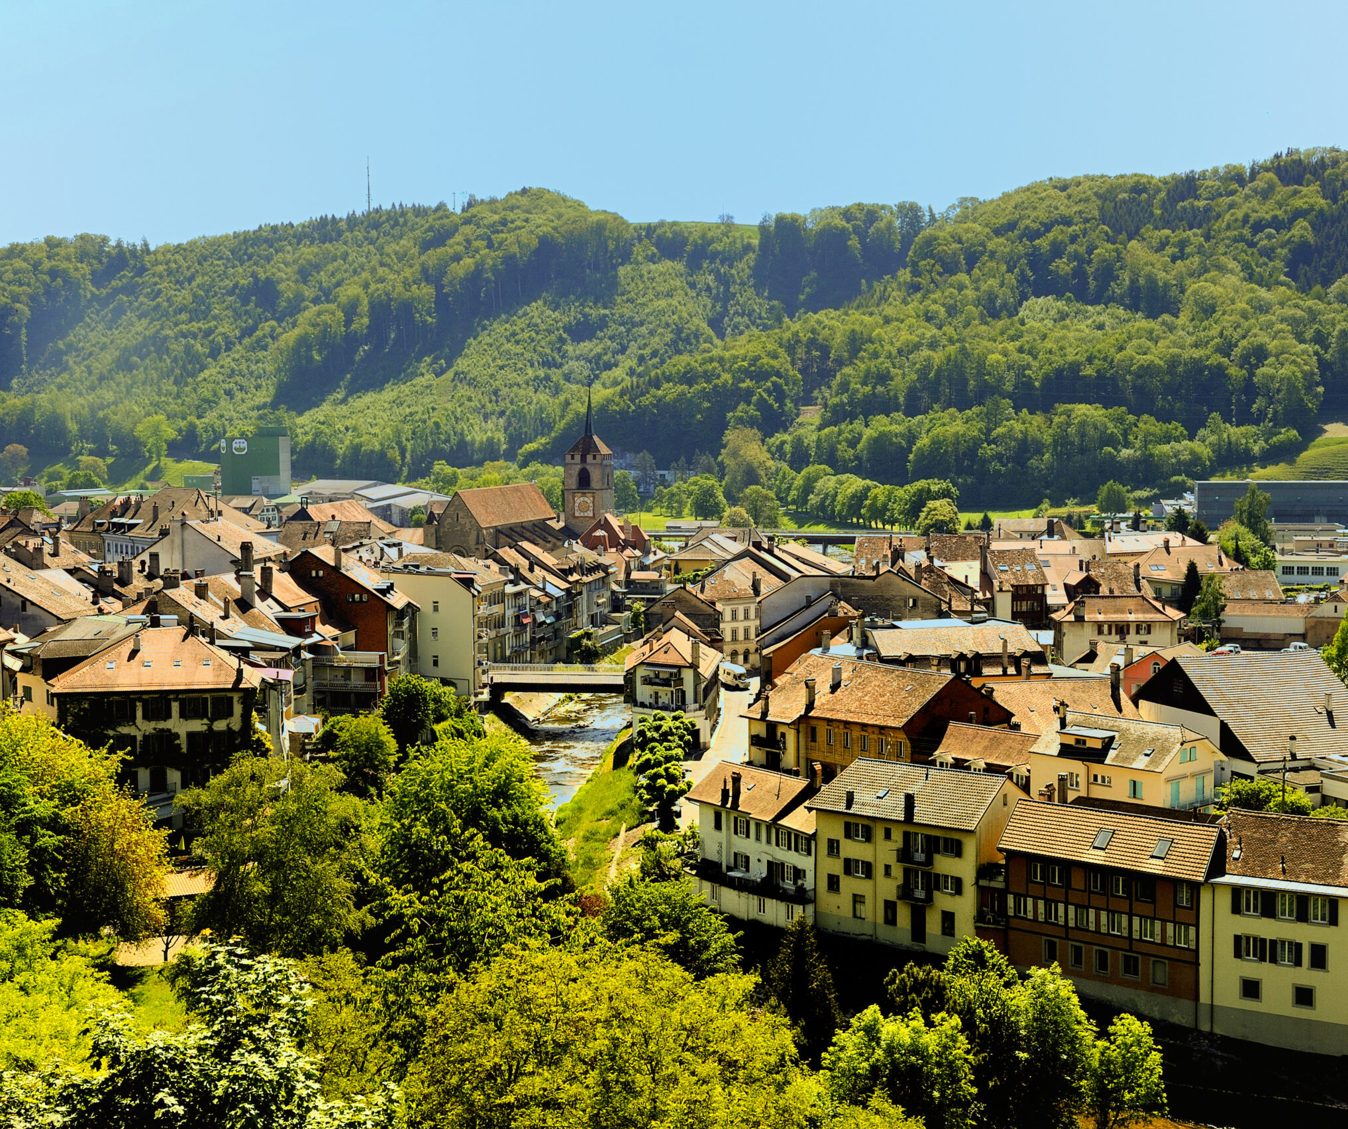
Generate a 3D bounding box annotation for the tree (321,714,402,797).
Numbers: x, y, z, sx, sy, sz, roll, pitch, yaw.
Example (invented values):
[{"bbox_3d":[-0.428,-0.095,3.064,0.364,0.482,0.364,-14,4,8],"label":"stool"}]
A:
[{"bbox_3d":[-28.110,17.370,177.000,7.240,7.600,7.240,-1,5,0],"label":"tree"}]

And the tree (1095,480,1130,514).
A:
[{"bbox_3d":[144.230,-20.070,650.570,10.670,15.200,10.670,1,4,12],"label":"tree"}]

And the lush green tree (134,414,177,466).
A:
[{"bbox_3d":[-240.960,-58.300,920.920,19.940,24.580,19.940,-2,4,-15],"label":"lush green tree"}]

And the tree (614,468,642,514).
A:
[{"bbox_3d":[-13.510,-20.080,545.000,9.130,12.620,9.130,-1,5,0],"label":"tree"}]

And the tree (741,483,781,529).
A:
[{"bbox_3d":[21.980,-14.480,497.000,10.320,11.110,10.320,-1,5,0],"label":"tree"}]

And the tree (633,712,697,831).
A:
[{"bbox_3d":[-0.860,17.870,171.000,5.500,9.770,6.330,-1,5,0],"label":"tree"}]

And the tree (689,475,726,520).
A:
[{"bbox_3d":[8.710,-17.420,520.000,10.110,12.010,10.110,-1,5,0],"label":"tree"}]

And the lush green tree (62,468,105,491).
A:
[{"bbox_3d":[-247.720,-31.720,830.640,17.440,17.230,17.440,-2,4,-17],"label":"lush green tree"}]

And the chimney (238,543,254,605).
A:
[{"bbox_3d":[-44.210,1.010,205.240,1.450,6.570,1.200,0,4,10],"label":"chimney"}]

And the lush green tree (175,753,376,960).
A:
[{"bbox_3d":[-28.390,20.870,141.000,13.380,13.620,12.710,-1,5,0],"label":"lush green tree"}]

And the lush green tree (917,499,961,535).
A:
[{"bbox_3d":[69.750,-9.790,520.560,11.950,14.940,11.950,0,4,8],"label":"lush green tree"}]

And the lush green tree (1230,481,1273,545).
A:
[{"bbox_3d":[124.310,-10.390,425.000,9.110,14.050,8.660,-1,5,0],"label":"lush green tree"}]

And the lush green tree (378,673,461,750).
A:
[{"bbox_3d":[-28.220,16.480,219.340,8.920,9.070,8.920,-1,4,-7],"label":"lush green tree"}]

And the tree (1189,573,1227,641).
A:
[{"bbox_3d":[84.190,7.070,312.430,5.740,11.460,5.740,1,4,15],"label":"tree"}]

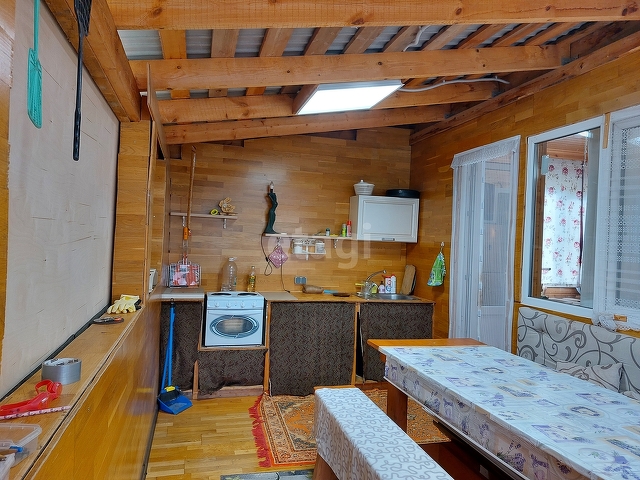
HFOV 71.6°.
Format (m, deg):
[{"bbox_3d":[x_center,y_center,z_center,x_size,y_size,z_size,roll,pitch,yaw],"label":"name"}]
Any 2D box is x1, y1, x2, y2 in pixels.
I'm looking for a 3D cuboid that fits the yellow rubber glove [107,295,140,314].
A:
[{"bbox_3d":[-0.931,0.304,2.121,0.145,0.070,0.190,2,0,-7],"label":"yellow rubber glove"}]

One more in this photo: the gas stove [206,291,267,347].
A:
[{"bbox_3d":[-0.807,0.728,4.154,0.500,0.420,0.430,2,0,-16],"label":"gas stove"}]

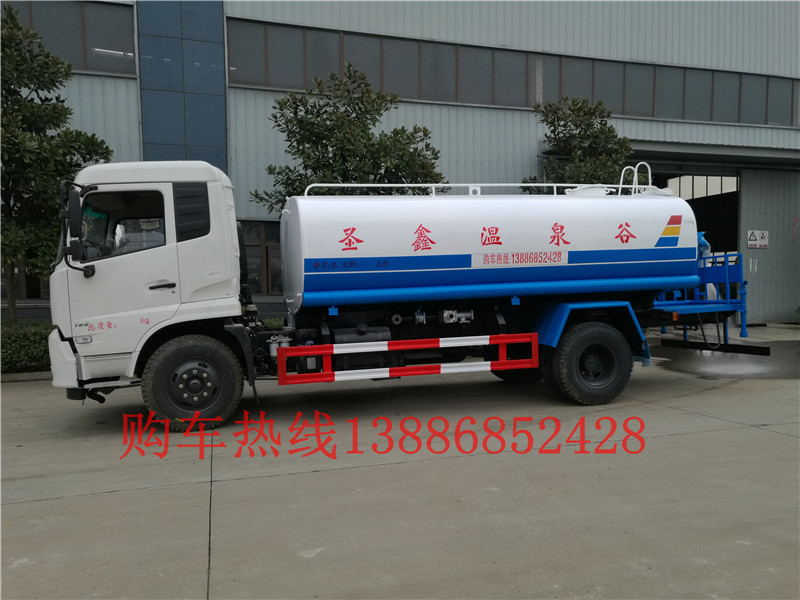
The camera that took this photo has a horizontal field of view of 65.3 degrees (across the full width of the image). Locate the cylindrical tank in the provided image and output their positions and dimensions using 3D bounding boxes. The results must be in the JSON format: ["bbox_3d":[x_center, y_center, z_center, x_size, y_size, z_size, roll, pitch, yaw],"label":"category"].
[{"bbox_3d":[1.067,-0.666,8.314,5.120,1.420,2.260,-2,5,-14],"label":"cylindrical tank"}]

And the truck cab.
[{"bbox_3d":[-2.891,-0.343,7.393,1.930,2.400,2.460,-1,4,-15],"label":"truck cab"}]

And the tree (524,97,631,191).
[{"bbox_3d":[3.839,-1.625,12.983,2.800,5.026,2.700,-2,4,-19],"label":"tree"}]

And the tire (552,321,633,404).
[{"bbox_3d":[2.381,0.787,7.741,1.015,1.010,0.270,-1,4,-15],"label":"tire"}]

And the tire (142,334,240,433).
[{"bbox_3d":[-2.159,0.876,6.569,1.010,1.010,0.260,-2,5,-21],"label":"tire"}]

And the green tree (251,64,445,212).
[{"bbox_3d":[-0.953,-1.574,11.330,3.600,5.212,3.400,-2,4,-19],"label":"green tree"}]

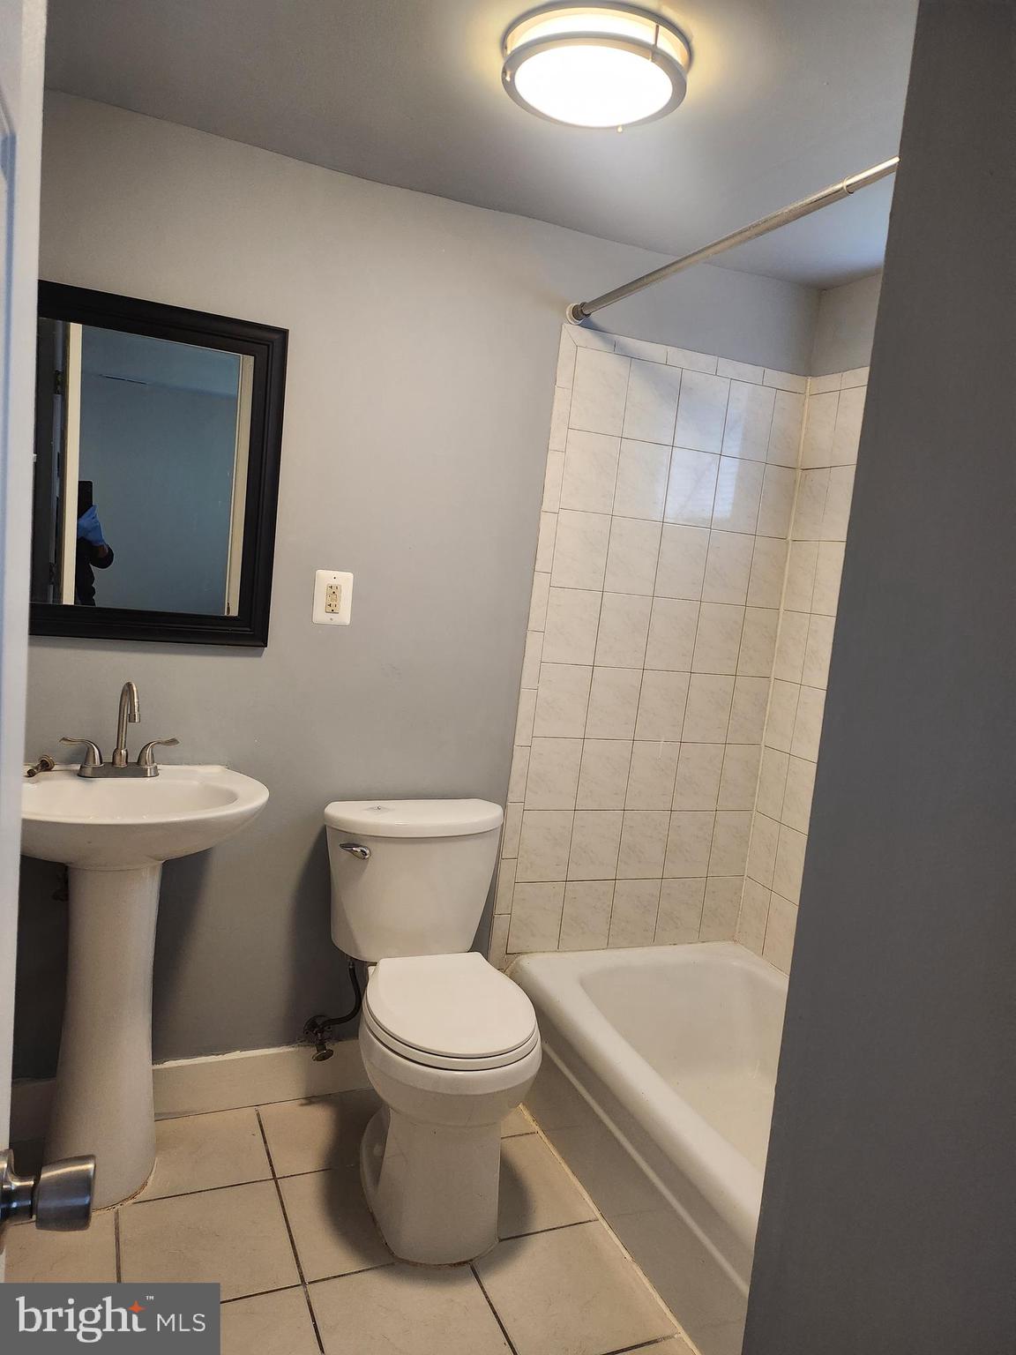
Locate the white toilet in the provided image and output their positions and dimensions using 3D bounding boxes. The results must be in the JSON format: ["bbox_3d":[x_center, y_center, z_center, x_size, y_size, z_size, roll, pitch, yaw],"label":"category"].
[{"bbox_3d":[-0.162,0.735,2.099,0.435,0.785,0.630,3,8,-24],"label":"white toilet"}]

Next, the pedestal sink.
[{"bbox_3d":[-0.810,0.647,1.913,0.565,0.865,0.430,3,8,-24],"label":"pedestal sink"}]

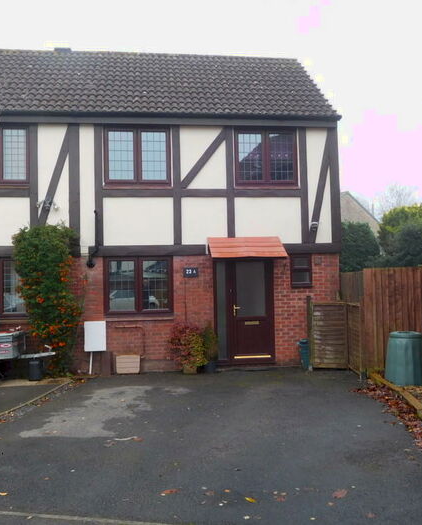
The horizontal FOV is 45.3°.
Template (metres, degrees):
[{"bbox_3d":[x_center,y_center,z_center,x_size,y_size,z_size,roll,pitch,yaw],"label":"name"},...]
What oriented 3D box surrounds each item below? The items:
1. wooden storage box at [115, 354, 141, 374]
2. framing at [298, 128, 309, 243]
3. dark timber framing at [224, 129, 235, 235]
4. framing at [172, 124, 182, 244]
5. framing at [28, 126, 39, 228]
[{"bbox_3d":[-1.560,1.922,9.635,0.457,0.359,0.280,-1,-3,-6],"label":"wooden storage box"},{"bbox_3d":[1.876,-1.561,10.236,0.208,2.369,0.050,-1,-2,-6],"label":"framing"},{"bbox_3d":[0.408,-1.549,10.087,0.165,2.350,0.050,-1,-2,-6],"label":"dark timber framing"},{"bbox_3d":[-0.669,-1.519,9.959,0.158,2.365,0.050,-1,-2,-6],"label":"framing"},{"bbox_3d":[-3.387,-1.532,9.666,0.167,2.238,0.050,-1,-2,-6],"label":"framing"}]

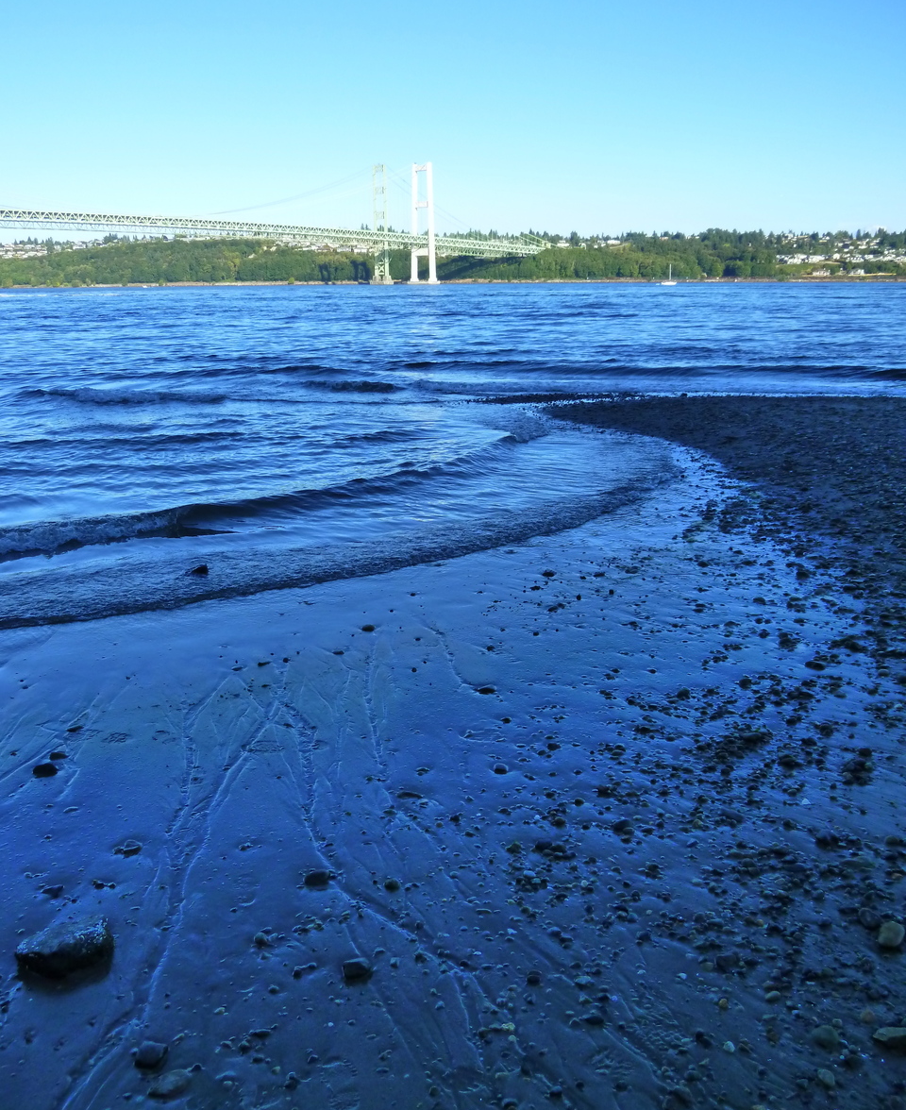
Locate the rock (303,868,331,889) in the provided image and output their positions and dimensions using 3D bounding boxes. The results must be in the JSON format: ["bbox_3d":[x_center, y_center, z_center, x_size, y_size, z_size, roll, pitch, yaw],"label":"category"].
[{"bbox_3d":[-0.386,0.916,2.478,0.077,0.032,0.054,-3,16,-8],"label":"rock"}]

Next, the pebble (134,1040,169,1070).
[{"bbox_3d":[-0.653,1.083,1.893,0.066,0.030,0.055,-4,16,-10],"label":"pebble"}]

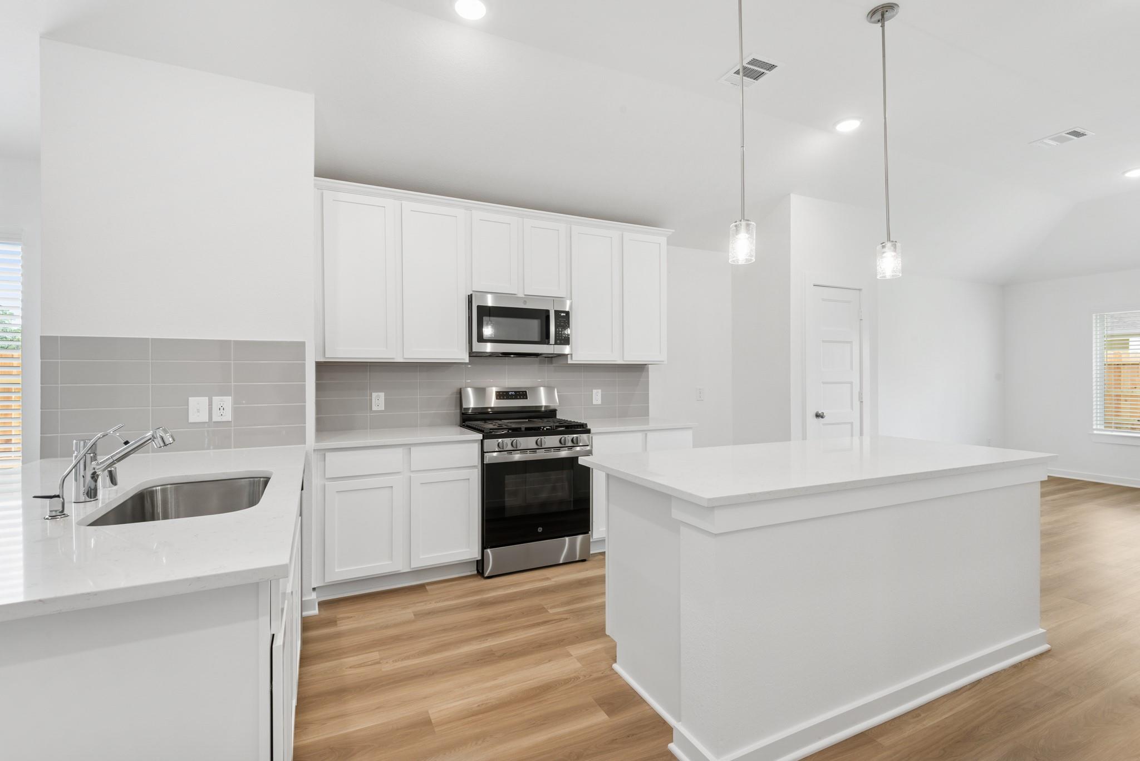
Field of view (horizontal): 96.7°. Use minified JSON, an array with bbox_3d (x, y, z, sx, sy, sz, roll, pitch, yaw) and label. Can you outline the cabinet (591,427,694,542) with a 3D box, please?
[{"bbox_3d":[0.422,0.785,4.040,0.918,0.813,0.625,0,0,-26],"label":"cabinet"}]

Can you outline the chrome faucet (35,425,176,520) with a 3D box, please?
[{"bbox_3d":[-1.292,0.237,1.429,0.250,0.230,0.255,0,0,-26],"label":"chrome faucet"}]

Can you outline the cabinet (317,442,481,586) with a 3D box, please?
[{"bbox_3d":[-1.120,0.788,3.298,0.948,0.813,0.625,0,0,-26],"label":"cabinet"}]

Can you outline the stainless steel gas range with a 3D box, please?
[{"bbox_3d":[-0.323,0.653,3.640,0.763,1.200,0.690,0,0,-26],"label":"stainless steel gas range"}]

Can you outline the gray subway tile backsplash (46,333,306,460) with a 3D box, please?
[{"bbox_3d":[-1.870,0.078,2.465,1.041,0.545,0.015,0,0,-26],"label":"gray subway tile backsplash"}]

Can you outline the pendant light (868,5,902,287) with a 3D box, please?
[{"bbox_3d":[1.539,-1.159,2.475,0.136,1.302,0.136,0,0,-26],"label":"pendant light"}]

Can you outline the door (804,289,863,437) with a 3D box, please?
[{"bbox_3d":[2.334,0.220,4.422,0.629,2.035,0.045,0,0,-26],"label":"door"}]

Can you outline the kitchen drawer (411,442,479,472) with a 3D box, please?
[{"bbox_3d":[-0.874,0.473,3.348,0.408,0.145,0.500,0,0,-26],"label":"kitchen drawer"}]

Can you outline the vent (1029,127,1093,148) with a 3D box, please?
[{"bbox_3d":[3.702,-1.809,3.829,0.260,0.020,0.290,0,0,-26],"label":"vent"}]

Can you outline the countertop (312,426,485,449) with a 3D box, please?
[{"bbox_3d":[-1.115,0.364,3.290,0.953,0.033,0.655,0,0,-26],"label":"countertop"}]

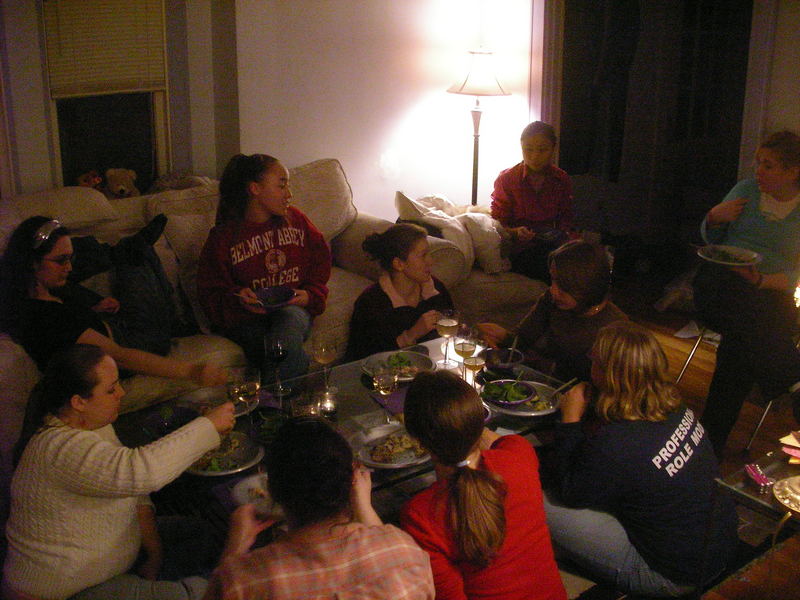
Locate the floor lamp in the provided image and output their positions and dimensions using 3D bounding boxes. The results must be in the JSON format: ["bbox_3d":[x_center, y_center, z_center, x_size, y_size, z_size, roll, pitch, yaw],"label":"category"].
[{"bbox_3d":[0.420,-0.651,4.948,0.350,1.470,0.350,0,17,0],"label":"floor lamp"}]

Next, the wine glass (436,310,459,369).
[{"bbox_3d":[0.168,0.137,3.096,0.076,0.195,0.076,0,17,0],"label":"wine glass"}]

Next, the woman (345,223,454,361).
[{"bbox_3d":[0.031,0.148,3.414,0.460,0.850,0.560,-11,20,-30],"label":"woman"}]

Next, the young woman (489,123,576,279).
[{"bbox_3d":[0.627,-0.473,4.229,0.470,0.770,0.580,0,17,3],"label":"young woman"}]

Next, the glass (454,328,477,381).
[{"bbox_3d":[0.216,0.192,2.917,0.076,0.195,0.076,0,17,0],"label":"glass"}]

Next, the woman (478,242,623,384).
[{"bbox_3d":[0.561,0.205,3.266,0.490,0.820,0.660,15,23,41],"label":"woman"}]

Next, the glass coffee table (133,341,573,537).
[{"bbox_3d":[-0.094,0.558,2.797,1.302,0.430,0.778,-13,21,-35],"label":"glass coffee table"}]

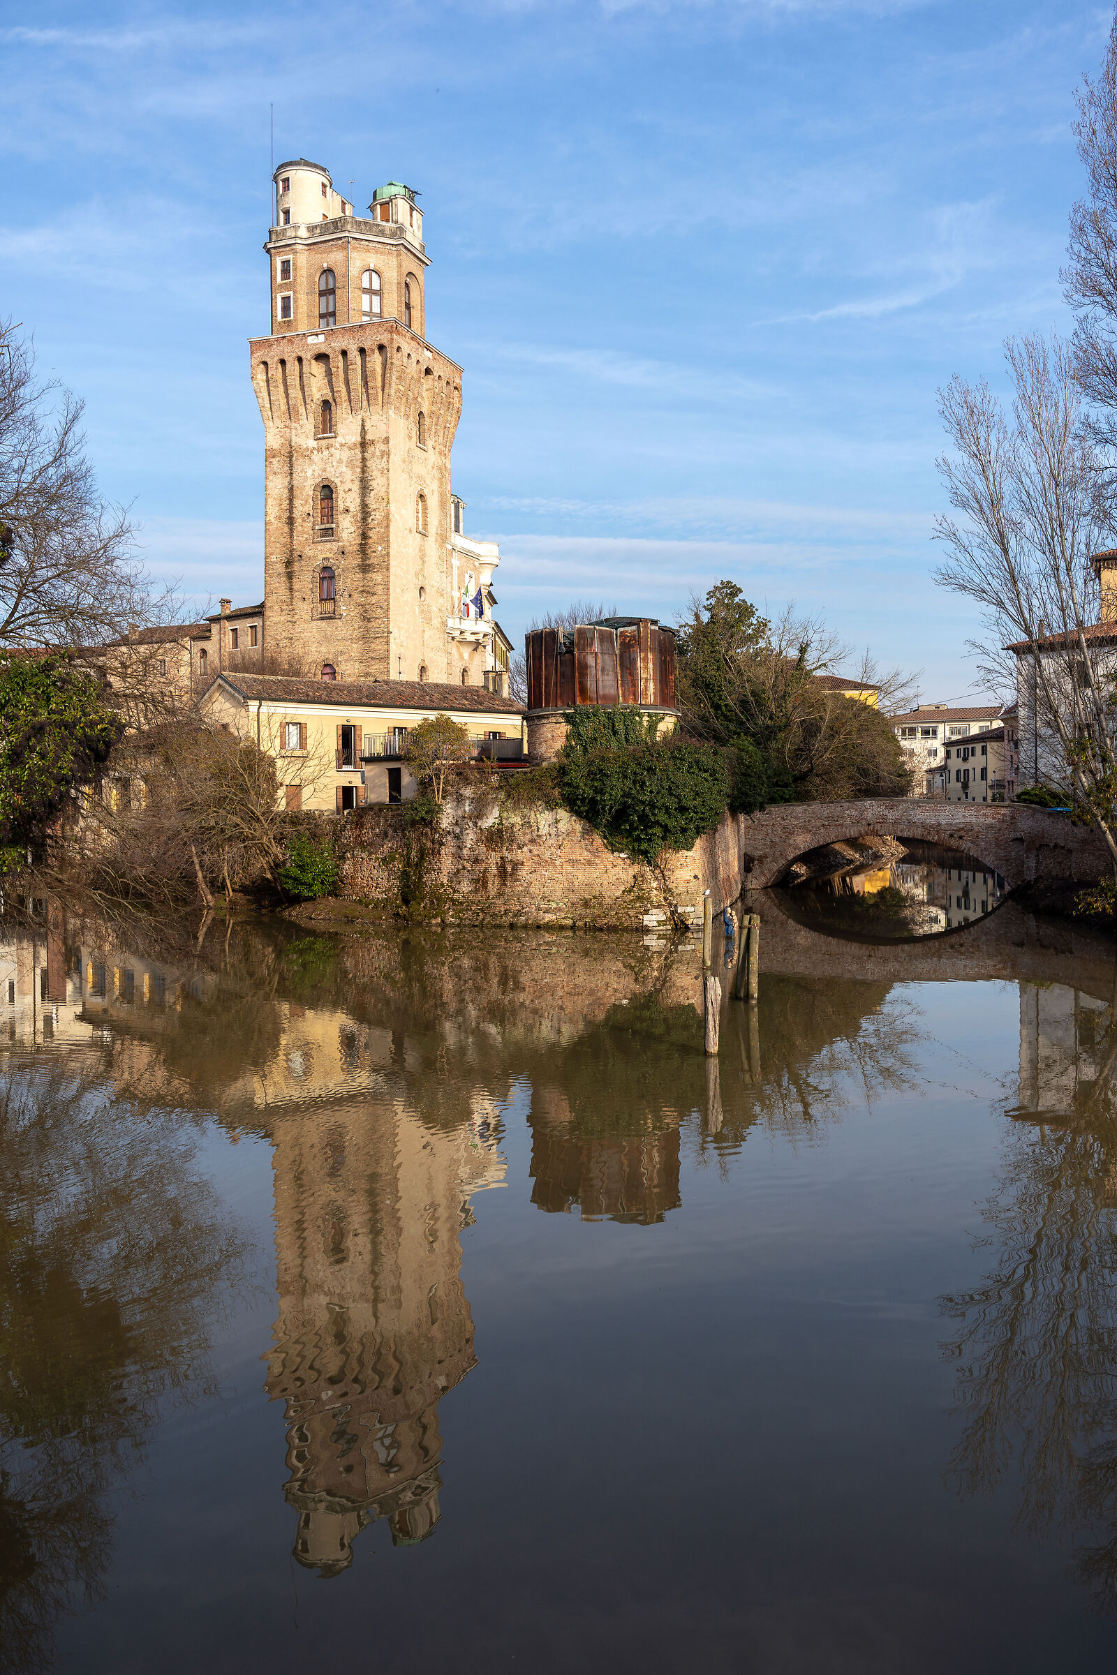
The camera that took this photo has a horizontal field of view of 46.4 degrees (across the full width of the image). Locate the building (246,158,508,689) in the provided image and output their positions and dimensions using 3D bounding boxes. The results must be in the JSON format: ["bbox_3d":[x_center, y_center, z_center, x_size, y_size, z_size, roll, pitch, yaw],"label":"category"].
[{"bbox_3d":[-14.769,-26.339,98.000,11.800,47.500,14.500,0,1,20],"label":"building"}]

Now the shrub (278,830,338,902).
[{"bbox_3d":[-9.979,1.123,52.000,2.400,2.800,2.200,-1,1,0],"label":"shrub"}]

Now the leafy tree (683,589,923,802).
[{"bbox_3d":[13.330,-7.466,72.500,12.500,13.000,10.000,-1,1,0],"label":"leafy tree"}]

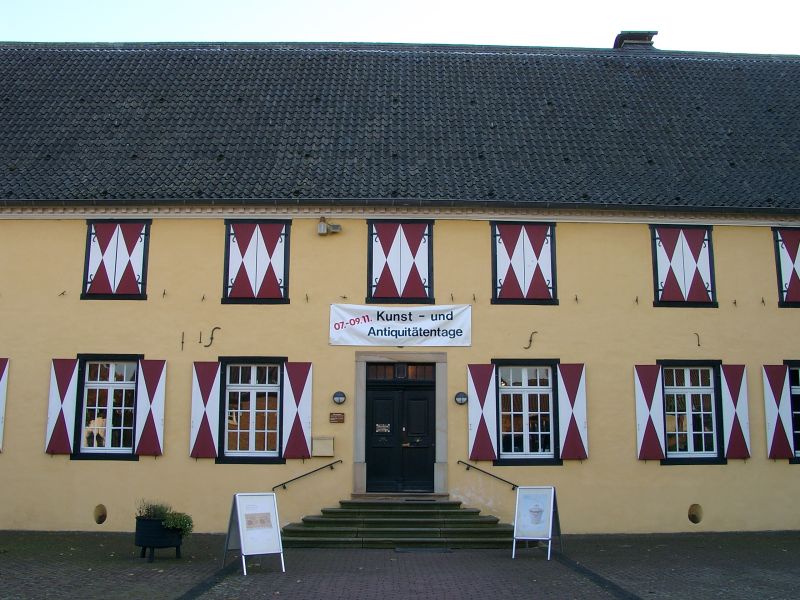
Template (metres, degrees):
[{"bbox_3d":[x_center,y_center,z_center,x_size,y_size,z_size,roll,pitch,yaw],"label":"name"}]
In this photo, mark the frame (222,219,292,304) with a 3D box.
[{"bbox_3d":[-3.188,-0.847,17.618,1.515,1.924,0.130,1,-9,-1],"label":"frame"}]

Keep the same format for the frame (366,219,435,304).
[{"bbox_3d":[0.017,-0.851,17.668,1.518,1.925,0.130,1,-9,-1],"label":"frame"}]

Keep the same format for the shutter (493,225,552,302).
[{"bbox_3d":[2.660,-0.817,16.772,1.172,1.602,0.060,0,-9,-1],"label":"shutter"}]

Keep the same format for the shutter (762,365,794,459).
[{"bbox_3d":[8.280,2.450,17.206,0.563,2.025,0.060,1,-9,-1],"label":"shutter"}]

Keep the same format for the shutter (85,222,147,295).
[{"bbox_3d":[-5.993,-0.875,16.620,1.140,1.508,0.060,0,-9,-1],"label":"shutter"}]

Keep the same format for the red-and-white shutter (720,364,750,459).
[{"bbox_3d":[6.979,2.321,16.311,0.523,1.922,0.060,0,-9,-1],"label":"red-and-white shutter"}]

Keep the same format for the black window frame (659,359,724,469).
[{"bbox_3d":[6.088,2.339,16.382,1.385,2.157,0.140,0,-9,-1],"label":"black window frame"}]

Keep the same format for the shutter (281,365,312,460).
[{"bbox_3d":[-2.111,2.271,16.177,0.566,1.963,0.050,0,-9,-1],"label":"shutter"}]

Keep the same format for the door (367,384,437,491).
[{"bbox_3d":[0.022,3.081,17.334,1.507,2.285,0.100,1,-9,-1],"label":"door"}]

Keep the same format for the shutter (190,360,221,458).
[{"bbox_3d":[-3.976,2.257,16.116,0.567,1.950,0.060,0,-9,-1],"label":"shutter"}]

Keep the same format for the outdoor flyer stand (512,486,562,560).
[{"bbox_3d":[2.407,3.860,13.755,0.634,1.159,0.930,-3,-10,23],"label":"outdoor flyer stand"}]

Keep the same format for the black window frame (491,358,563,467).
[{"bbox_3d":[2.639,2.325,16.293,1.433,2.180,0.150,0,-9,-1],"label":"black window frame"}]

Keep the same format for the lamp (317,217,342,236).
[{"bbox_3d":[-1.559,-1.603,17.595,0.532,0.422,0.300,1,-9,-1],"label":"lamp"}]

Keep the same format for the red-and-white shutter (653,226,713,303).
[{"bbox_3d":[6.089,-0.740,16.858,1.116,1.565,0.050,0,-9,-1],"label":"red-and-white shutter"}]

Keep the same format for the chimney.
[{"bbox_3d":[7.579,-8.078,25.313,1.172,0.720,0.950,1,-9,-1],"label":"chimney"}]

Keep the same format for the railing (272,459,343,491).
[{"bbox_3d":[-1.876,3.565,15.952,1.408,0.609,0.100,0,-9,-1],"label":"railing"}]

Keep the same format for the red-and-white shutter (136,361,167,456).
[{"bbox_3d":[-5.380,2.329,17.016,0.582,2.030,0.060,1,-9,-1],"label":"red-and-white shutter"}]

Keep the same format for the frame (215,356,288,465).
[{"bbox_3d":[-3.041,2.274,16.188,1.435,2.173,0.150,0,-9,-1],"label":"frame"}]

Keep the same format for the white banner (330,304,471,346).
[{"bbox_3d":[0.028,0.538,16.492,2.972,0.865,0.040,0,-9,-1],"label":"white banner"}]

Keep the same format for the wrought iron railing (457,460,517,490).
[{"bbox_3d":[1.851,3.597,16.000,1.357,0.620,0.100,0,-9,-1],"label":"wrought iron railing"}]

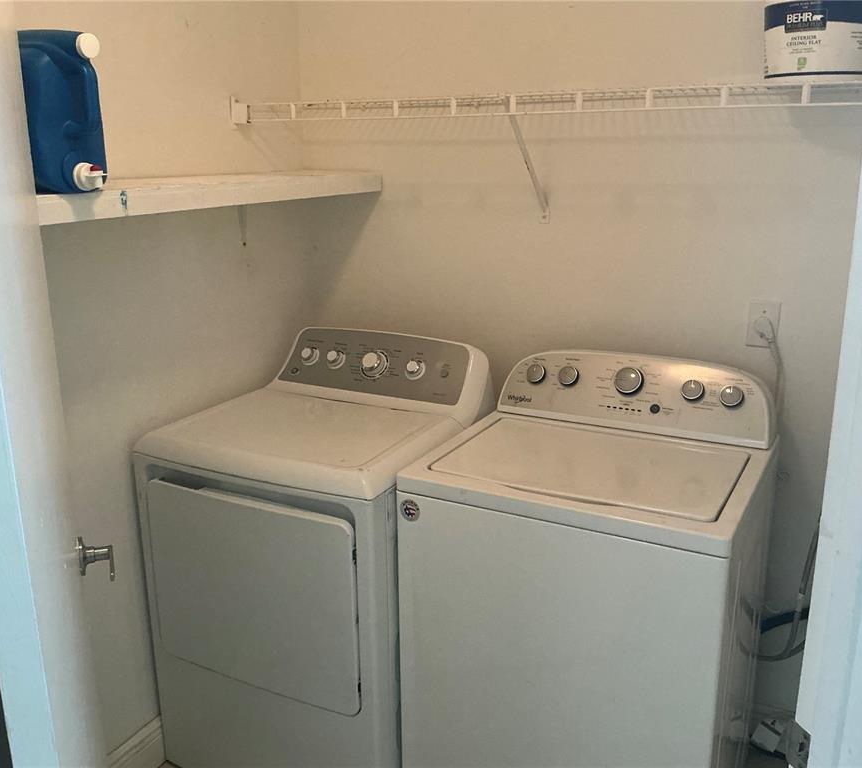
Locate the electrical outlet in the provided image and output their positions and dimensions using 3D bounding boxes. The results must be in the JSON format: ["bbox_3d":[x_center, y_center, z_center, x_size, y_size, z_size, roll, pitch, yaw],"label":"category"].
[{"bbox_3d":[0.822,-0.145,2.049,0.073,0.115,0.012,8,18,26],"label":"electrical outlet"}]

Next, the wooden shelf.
[{"bbox_3d":[-0.587,-0.439,1.903,0.273,0.050,1.400,8,18,26],"label":"wooden shelf"}]

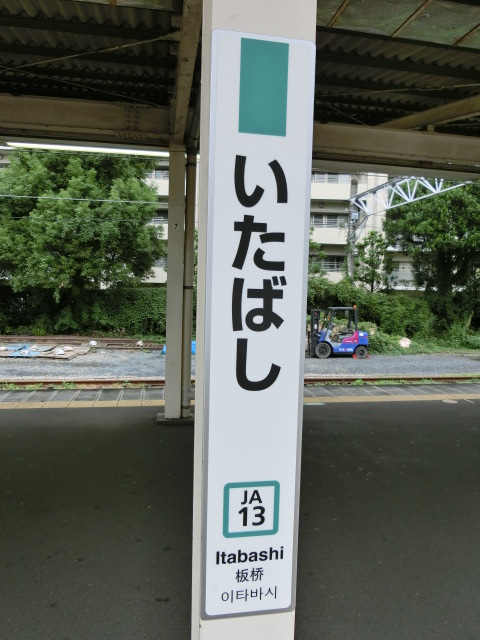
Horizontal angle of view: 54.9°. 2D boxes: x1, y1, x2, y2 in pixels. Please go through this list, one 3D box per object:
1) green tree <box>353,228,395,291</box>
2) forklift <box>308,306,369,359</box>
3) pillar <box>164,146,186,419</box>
[{"bbox_3d":[7.660,-3.152,26.654,2.200,4.200,2.200,1,4,-10],"label":"green tree"},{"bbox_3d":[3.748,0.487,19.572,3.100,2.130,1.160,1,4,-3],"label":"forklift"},{"bbox_3d":[-0.742,-0.397,5.289,0.183,3.050,0.190,1,4,-10],"label":"pillar"}]

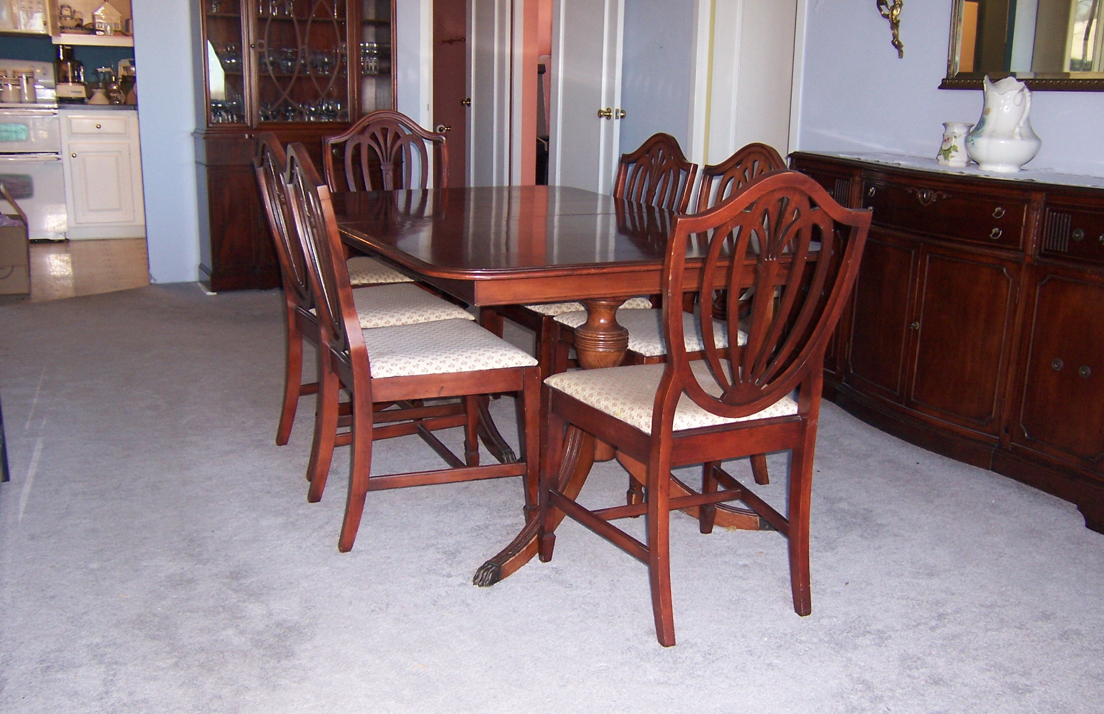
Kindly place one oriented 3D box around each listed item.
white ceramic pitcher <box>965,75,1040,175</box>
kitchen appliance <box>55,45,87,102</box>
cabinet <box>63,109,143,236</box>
[{"bbox_3d":[1.459,-0.750,3.393,0.244,0.293,0.244,-4,16,-20],"label":"white ceramic pitcher"},{"bbox_3d":[-3.316,-1.945,7.243,0.205,0.396,0.250,-5,16,-24],"label":"kitchen appliance"},{"bbox_3d":[-3.189,-1.310,7.460,0.485,0.880,0.600,-5,16,-24],"label":"cabinet"}]

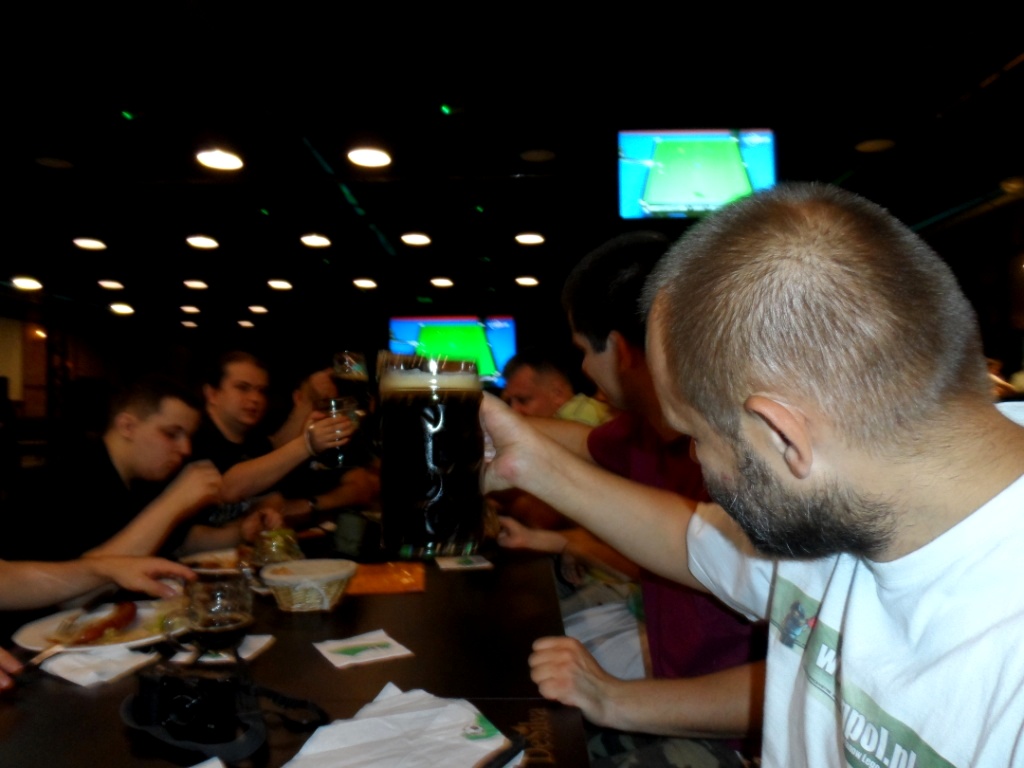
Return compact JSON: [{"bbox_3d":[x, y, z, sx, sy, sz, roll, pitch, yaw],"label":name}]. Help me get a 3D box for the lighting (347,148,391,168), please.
[{"bbox_3d":[-0.984,-1.560,4.894,0.290,0.060,0.290,-1,-2,-1],"label":"lighting"}]

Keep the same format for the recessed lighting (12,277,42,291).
[{"bbox_3d":[-6.406,-1.323,9.378,0.340,0.060,0.340,-1,-2,-1],"label":"recessed lighting"}]

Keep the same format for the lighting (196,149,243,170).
[{"bbox_3d":[-2.006,-1.539,4.872,0.290,0.060,0.290,-1,-2,-1],"label":"lighting"}]

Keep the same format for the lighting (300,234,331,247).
[{"bbox_3d":[-1.985,-1.447,7.169,0.290,0.060,0.290,-1,-2,-1],"label":"lighting"}]

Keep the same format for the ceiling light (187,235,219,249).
[{"bbox_3d":[-3.116,-1.430,7.147,0.290,0.060,0.290,-1,-2,-1],"label":"ceiling light"}]

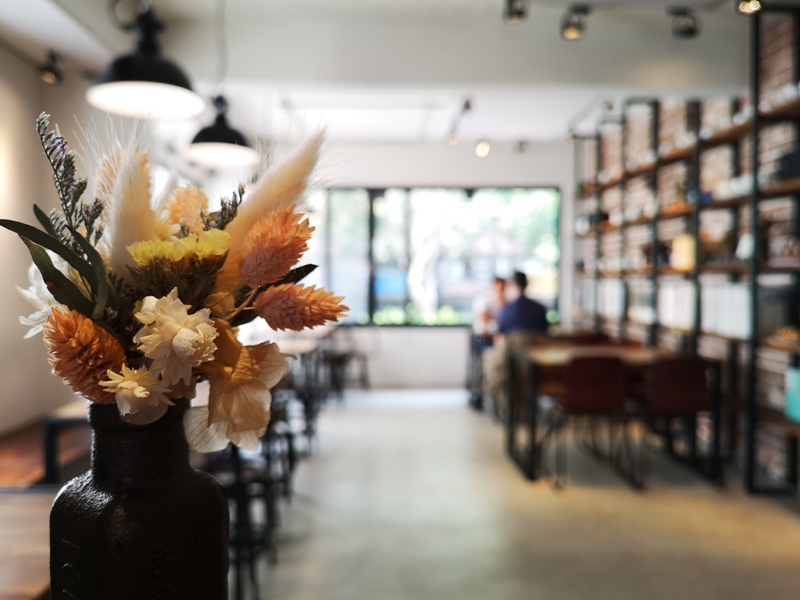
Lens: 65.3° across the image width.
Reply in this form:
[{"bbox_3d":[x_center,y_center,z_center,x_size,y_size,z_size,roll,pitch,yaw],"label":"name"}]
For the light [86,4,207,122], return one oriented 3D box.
[{"bbox_3d":[-0.894,-0.875,2.168,0.410,0.360,0.410,0,2,0],"label":"light"}]

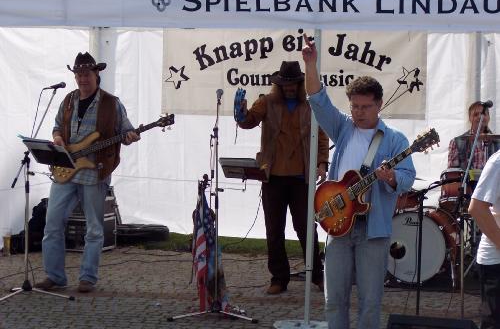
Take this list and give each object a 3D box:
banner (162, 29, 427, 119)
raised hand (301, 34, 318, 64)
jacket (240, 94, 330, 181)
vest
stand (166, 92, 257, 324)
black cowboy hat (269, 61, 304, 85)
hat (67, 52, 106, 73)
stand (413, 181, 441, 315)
[{"bbox_3d":[0.424,-0.905,16.100,2.520,0.930,0.040,1,5,6],"label":"banner"},{"bbox_3d":[0.357,-0.691,10.150,0.100,0.190,0.080,-11,3,6],"label":"raised hand"},{"bbox_3d":[0.261,-0.214,13.150,0.700,0.700,0.380,1,5,6],"label":"jacket"},{"bbox_3d":[-1.233,-0.230,13.150,0.470,0.680,0.310,3,5,27],"label":"vest"},{"bbox_3d":[-0.273,0.302,12.000,0.620,1.600,0.580,1,5,0],"label":"stand"},{"bbox_3d":[0.306,-0.698,13.100,0.320,0.150,0.360,1,17,6],"label":"black cowboy hat"},{"bbox_3d":[-1.264,-0.787,13.100,0.310,0.150,0.360,2,10,17],"label":"hat"},{"bbox_3d":[1.162,0.612,11.250,0.580,1.020,0.580,1,5,0],"label":"stand"}]

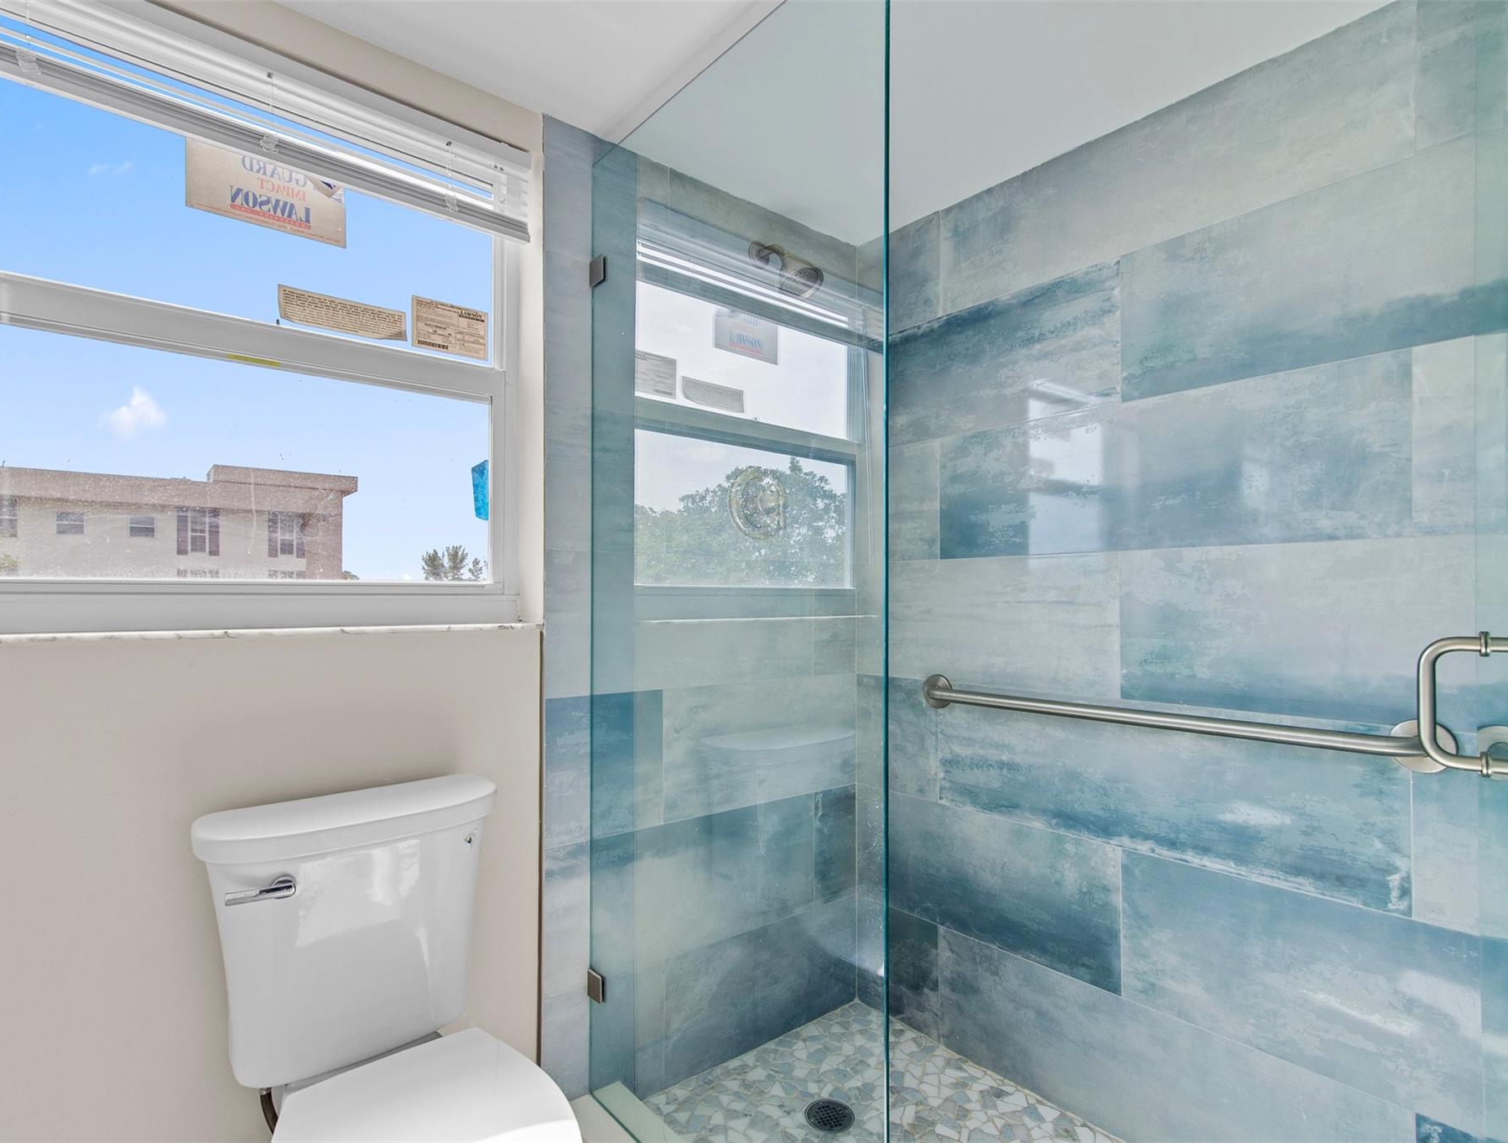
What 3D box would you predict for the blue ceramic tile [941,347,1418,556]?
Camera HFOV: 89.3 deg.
[{"bbox_3d":[0.765,-0.198,1.567,0.010,0.302,0.900,2,-2,-41],"label":"blue ceramic tile"}]

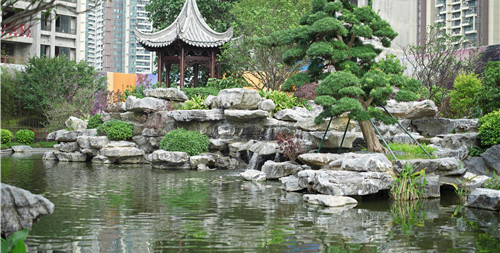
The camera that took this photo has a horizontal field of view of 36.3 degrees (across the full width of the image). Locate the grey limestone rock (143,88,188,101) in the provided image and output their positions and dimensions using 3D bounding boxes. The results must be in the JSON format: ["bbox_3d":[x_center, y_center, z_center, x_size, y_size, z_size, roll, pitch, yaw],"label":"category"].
[{"bbox_3d":[-3.693,-1.407,33.573,1.979,0.543,1.100,1,0,-6],"label":"grey limestone rock"}]

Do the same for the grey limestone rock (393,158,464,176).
[{"bbox_3d":[4.114,0.940,17.500,1.604,0.363,1.150,1,0,0],"label":"grey limestone rock"}]

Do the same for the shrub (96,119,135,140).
[{"bbox_3d":[-5.690,0.148,32.364,1.547,0.975,1.400,1,0,-10],"label":"shrub"}]

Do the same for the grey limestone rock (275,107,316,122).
[{"bbox_3d":[1.515,-0.409,26.000,1.362,0.545,1.000,1,0,0],"label":"grey limestone rock"}]

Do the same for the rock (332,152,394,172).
[{"bbox_3d":[2.689,0.874,18.414,1.495,0.447,0.950,1,0,8],"label":"rock"}]

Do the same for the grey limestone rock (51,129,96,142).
[{"bbox_3d":[-7.401,0.380,32.200,1.855,0.590,1.250,1,0,0],"label":"grey limestone rock"}]

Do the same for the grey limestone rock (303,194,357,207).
[{"bbox_3d":[1.672,1.537,15.810,1.128,0.246,0.600,1,0,6],"label":"grey limestone rock"}]

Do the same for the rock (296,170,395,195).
[{"bbox_3d":[2.139,1.254,17.100,2.195,0.552,1.500,1,0,0],"label":"rock"}]

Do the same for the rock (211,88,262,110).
[{"bbox_3d":[-0.518,-1.036,29.300,1.995,0.844,1.400,1,0,0],"label":"rock"}]

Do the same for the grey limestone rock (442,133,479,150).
[{"bbox_3d":[6.379,0.464,23.250,1.157,0.506,0.900,1,0,15],"label":"grey limestone rock"}]

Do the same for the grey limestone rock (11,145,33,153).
[{"bbox_3d":[-14.513,1.397,48.500,1.350,0.460,0.850,1,0,0],"label":"grey limestone rock"}]

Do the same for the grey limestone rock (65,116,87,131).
[{"bbox_3d":[-8.752,-0.150,38.300,1.080,0.670,0.800,1,0,0],"label":"grey limestone rock"}]

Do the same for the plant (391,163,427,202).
[{"bbox_3d":[3.466,1.203,16.700,0.787,0.831,0.650,1,0,0],"label":"plant"}]

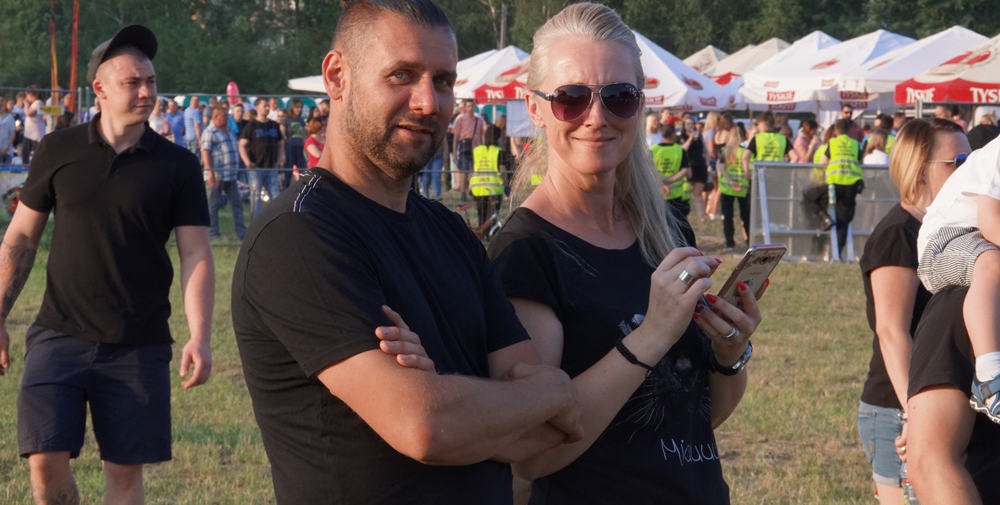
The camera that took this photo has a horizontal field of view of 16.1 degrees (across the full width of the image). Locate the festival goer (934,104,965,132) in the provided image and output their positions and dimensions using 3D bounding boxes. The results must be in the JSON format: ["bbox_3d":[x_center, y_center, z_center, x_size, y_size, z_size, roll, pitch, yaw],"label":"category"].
[{"bbox_3d":[5.891,-1.011,46.031,0.350,1.850,0.520,0,2,-28],"label":"festival goer"}]

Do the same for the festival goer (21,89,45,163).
[{"bbox_3d":[-7.657,-1.822,58.030,0.420,1.750,0.480,1,2,-18],"label":"festival goer"}]

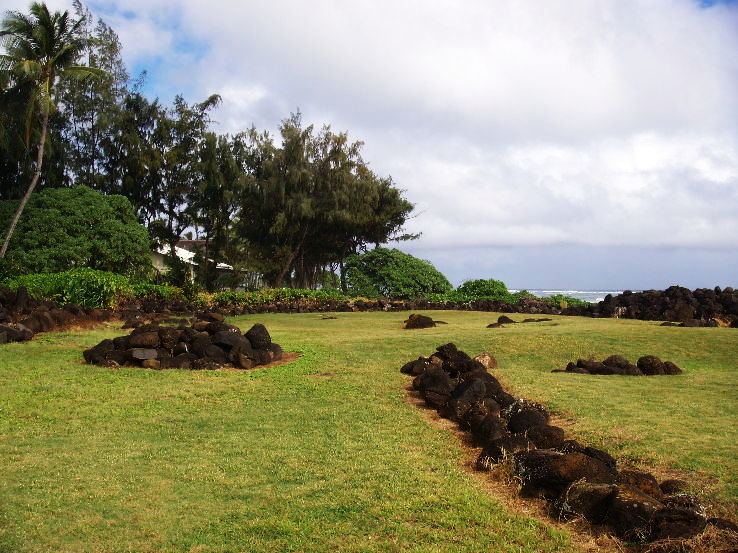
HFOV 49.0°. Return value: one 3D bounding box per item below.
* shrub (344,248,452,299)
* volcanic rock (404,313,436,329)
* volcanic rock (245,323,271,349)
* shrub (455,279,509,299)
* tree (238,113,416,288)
[{"bbox_3d":[1.894,-0.064,52.000,7.063,3.467,5.800,0,-1,0],"label":"shrub"},{"bbox_3d":[1.812,1.566,28.500,1.126,0.563,0.850,0,-1,0],"label":"volcanic rock"},{"bbox_3d":[-2.188,1.185,16.000,0.524,0.533,0.480,0,-1,0],"label":"volcanic rock"},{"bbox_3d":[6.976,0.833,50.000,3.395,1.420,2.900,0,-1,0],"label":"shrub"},{"bbox_3d":[-2.869,-4.909,56.000,12.308,12.861,10.500,0,-1,0],"label":"tree"}]

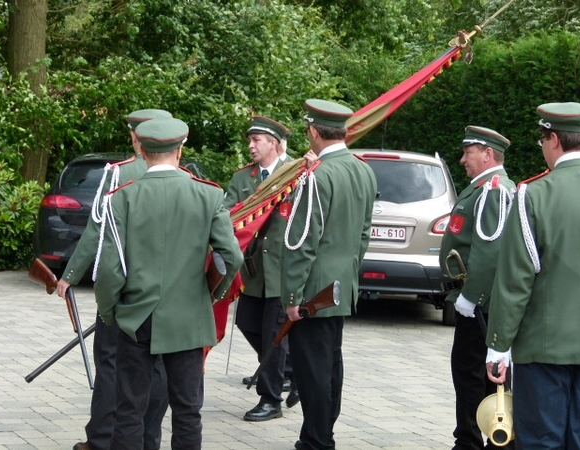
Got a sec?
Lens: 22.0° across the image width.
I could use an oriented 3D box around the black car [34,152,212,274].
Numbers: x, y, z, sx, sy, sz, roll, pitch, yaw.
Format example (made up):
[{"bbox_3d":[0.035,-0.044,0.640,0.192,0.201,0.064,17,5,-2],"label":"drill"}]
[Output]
[{"bbox_3d":[-1.635,-0.109,18.988,1.780,1.510,4.330,3,3,11],"label":"black car"}]

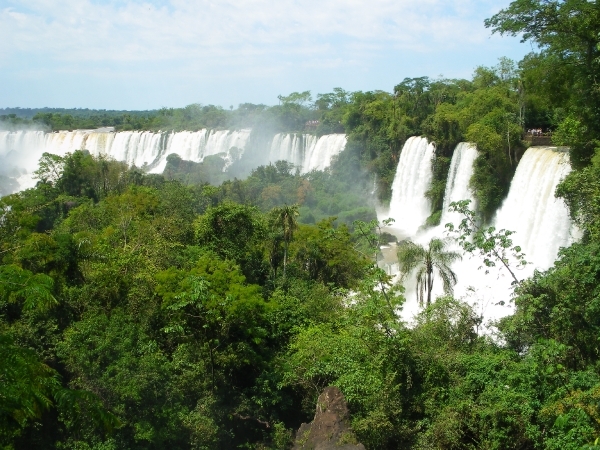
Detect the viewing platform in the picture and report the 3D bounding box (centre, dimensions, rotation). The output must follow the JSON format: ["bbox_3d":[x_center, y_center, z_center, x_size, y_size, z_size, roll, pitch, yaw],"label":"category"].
[{"bbox_3d":[50.663,-18.192,132.000,6.000,3.200,3.500,3,11,17],"label":"viewing platform"}]

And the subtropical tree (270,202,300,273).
[{"bbox_3d":[-2.186,3.148,89.101,4.000,12.000,4.000,0,11,0],"label":"subtropical tree"}]

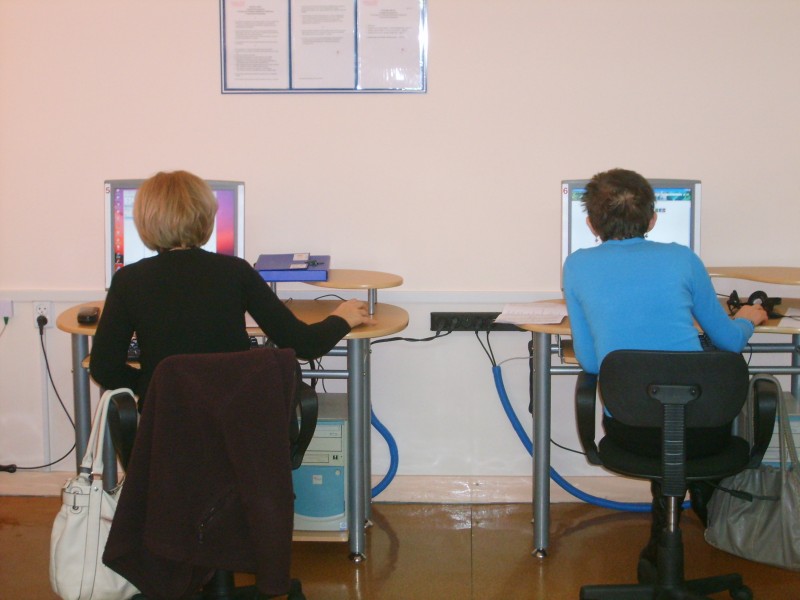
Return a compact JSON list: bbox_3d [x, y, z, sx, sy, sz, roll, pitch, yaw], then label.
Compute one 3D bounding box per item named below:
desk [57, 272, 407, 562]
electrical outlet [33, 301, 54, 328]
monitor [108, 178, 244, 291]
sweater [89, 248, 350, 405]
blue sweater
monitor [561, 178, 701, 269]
[{"bbox_3d":[-0.530,0.355,4.684,1.120,0.855,0.650,0,9,2],"label":"desk"},{"bbox_3d":[-1.266,0.052,4.992,0.066,0.094,0.040,0,9,2],"label":"electrical outlet"},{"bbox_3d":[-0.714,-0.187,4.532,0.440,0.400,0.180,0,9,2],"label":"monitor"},{"bbox_3d":[-0.510,0.067,4.054,0.680,0.460,0.540,0,9,2],"label":"sweater"},{"bbox_3d":[0.742,0.052,4.052,0.570,0.470,0.500,0,9,2],"label":"blue sweater"},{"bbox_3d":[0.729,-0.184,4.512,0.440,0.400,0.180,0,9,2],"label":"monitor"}]

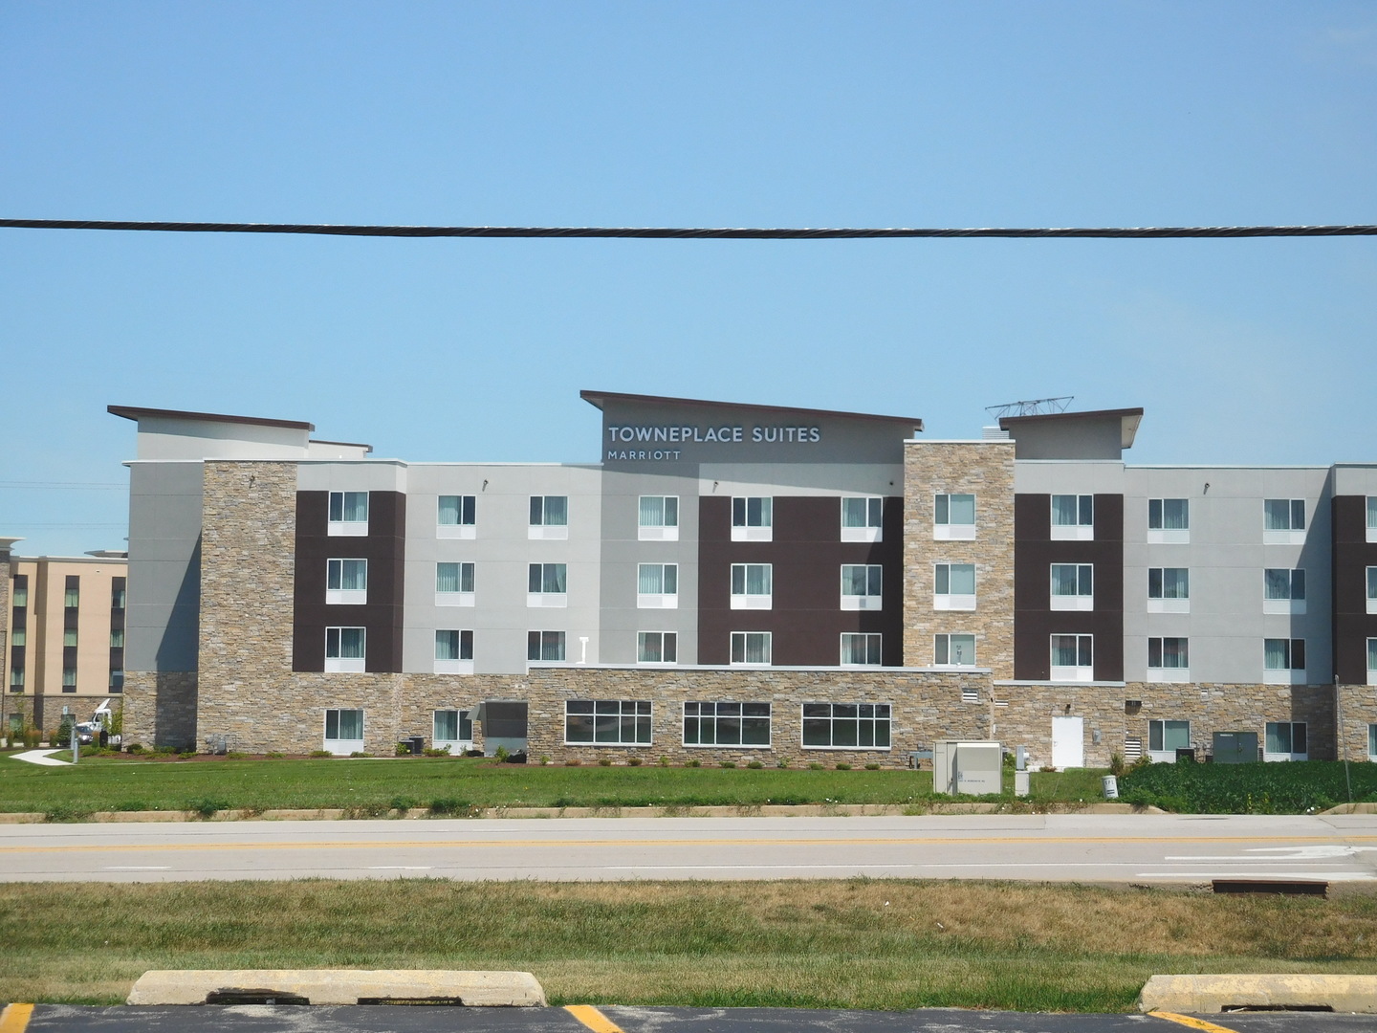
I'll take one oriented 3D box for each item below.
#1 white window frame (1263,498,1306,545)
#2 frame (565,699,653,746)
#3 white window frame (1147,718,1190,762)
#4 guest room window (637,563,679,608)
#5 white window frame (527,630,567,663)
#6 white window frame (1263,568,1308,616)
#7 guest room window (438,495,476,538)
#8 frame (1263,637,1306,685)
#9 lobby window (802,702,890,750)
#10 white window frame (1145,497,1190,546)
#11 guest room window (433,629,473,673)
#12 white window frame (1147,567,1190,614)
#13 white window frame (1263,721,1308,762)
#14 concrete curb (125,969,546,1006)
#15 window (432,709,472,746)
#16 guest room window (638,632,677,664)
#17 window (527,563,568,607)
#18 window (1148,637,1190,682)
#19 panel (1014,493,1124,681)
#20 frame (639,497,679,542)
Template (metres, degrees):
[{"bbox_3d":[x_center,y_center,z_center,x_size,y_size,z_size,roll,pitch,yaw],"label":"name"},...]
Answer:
[{"bbox_3d":[26.093,0.228,121.879,1.854,2.028,0.140,0,-3,7],"label":"white window frame"},{"bbox_3d":[-3.427,8.915,120.297,3.848,2.006,0.150,0,-3,7],"label":"frame"},{"bbox_3d":[20.972,9.880,121.795,1.833,2.067,0.150,0,-3,7],"label":"white window frame"},{"bbox_3d":[-1.393,3.128,125.184,1.843,2.017,0.140,0,-3,7],"label":"guest room window"},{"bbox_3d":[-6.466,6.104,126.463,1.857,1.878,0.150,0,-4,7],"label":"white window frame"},{"bbox_3d":[26.263,3.293,122.657,1.857,2.031,0.150,0,-4,7],"label":"white window frame"},{"bbox_3d":[-10.495,0.004,126.039,1.833,2.067,0.150,0,-3,7],"label":"guest room window"},{"bbox_3d":[26.223,6.356,122.462,1.857,2.031,0.150,0,-4,7],"label":"frame"},{"bbox_3d":[6.612,8.776,116.497,3.755,1.930,0.150,0,-4,7],"label":"lobby window"},{"bbox_3d":[21.093,0.176,122.383,1.833,2.067,0.150,0,-3,7],"label":"white window frame"},{"bbox_3d":[-10.692,6.158,126.974,1.857,2.031,0.150,0,-4,7],"label":"guest room window"},{"bbox_3d":[21.075,3.232,122.288,1.832,2.012,0.140,0,-3,7],"label":"white window frame"},{"bbox_3d":[25.953,9.907,121.218,1.833,2.067,0.150,0,-3,7],"label":"white window frame"},{"bbox_3d":[-1.554,2.100,12.387,1.840,0.137,0.190,1,-3,-4],"label":"concrete curb"},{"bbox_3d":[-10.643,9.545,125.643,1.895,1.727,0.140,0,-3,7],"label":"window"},{"bbox_3d":[-1.419,6.146,124.836,1.833,2.067,0.150,0,-3,7],"label":"guest room window"},{"bbox_3d":[-6.348,3.066,125.371,1.833,2.067,0.150,0,-3,7],"label":"window"},{"bbox_3d":[21.210,6.329,123.075,1.857,2.031,0.150,0,-4,7],"label":"window"},{"bbox_3d":[16.454,3.086,120.570,4.683,8.121,0.300,0,-3,7],"label":"panel"},{"bbox_3d":[-1.344,0.067,125.204,1.833,2.067,0.150,0,-3,7],"label":"frame"}]

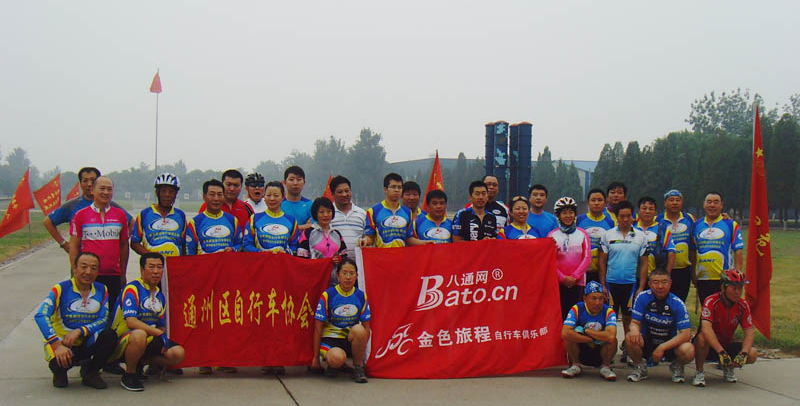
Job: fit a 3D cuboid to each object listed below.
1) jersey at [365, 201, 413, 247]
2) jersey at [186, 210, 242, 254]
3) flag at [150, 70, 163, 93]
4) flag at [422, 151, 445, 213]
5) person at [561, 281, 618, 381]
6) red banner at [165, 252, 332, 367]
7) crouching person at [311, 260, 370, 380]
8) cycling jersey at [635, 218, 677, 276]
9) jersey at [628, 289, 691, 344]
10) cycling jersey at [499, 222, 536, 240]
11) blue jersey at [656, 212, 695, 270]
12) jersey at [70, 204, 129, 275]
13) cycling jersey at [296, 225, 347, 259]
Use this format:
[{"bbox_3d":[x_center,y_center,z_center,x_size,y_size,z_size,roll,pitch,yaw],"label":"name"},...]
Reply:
[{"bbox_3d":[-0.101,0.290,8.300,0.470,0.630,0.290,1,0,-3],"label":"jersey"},{"bbox_3d":[-1.698,0.362,8.250,0.500,0.620,0.320,1,0,-18],"label":"jersey"},{"bbox_3d":[-20.346,-10.110,75.000,1.150,2.000,0.500,1,0,-15],"label":"flag"},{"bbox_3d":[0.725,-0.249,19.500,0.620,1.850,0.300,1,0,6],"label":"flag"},{"bbox_3d":[1.766,1.174,8.400,0.530,0.870,0.700,1,0,10],"label":"person"},{"bbox_3d":[-1.307,0.930,7.800,1.460,1.000,0.100,1,0,-10],"label":"red banner"},{"bbox_3d":[-0.538,1.043,8.150,0.550,1.070,0.720,1,0,-7],"label":"crouching person"},{"bbox_3d":[2.563,0.472,9.150,0.470,0.610,0.280,1,0,9],"label":"cycling jersey"},{"bbox_3d":[2.422,1.074,8.380,0.560,0.530,0.370,1,0,11],"label":"jersey"},{"bbox_3d":[1.136,0.448,8.500,0.430,0.560,0.270,1,0,2],"label":"cycling jersey"},{"bbox_3d":[2.914,0.408,9.550,0.490,0.640,0.290,1,0,11],"label":"blue jersey"},{"bbox_3d":[-2.613,0.322,7.850,0.480,0.610,0.290,1,0,-14],"label":"jersey"},{"bbox_3d":[-0.692,0.454,7.950,0.440,0.570,0.270,1,0,-11],"label":"cycling jersey"}]

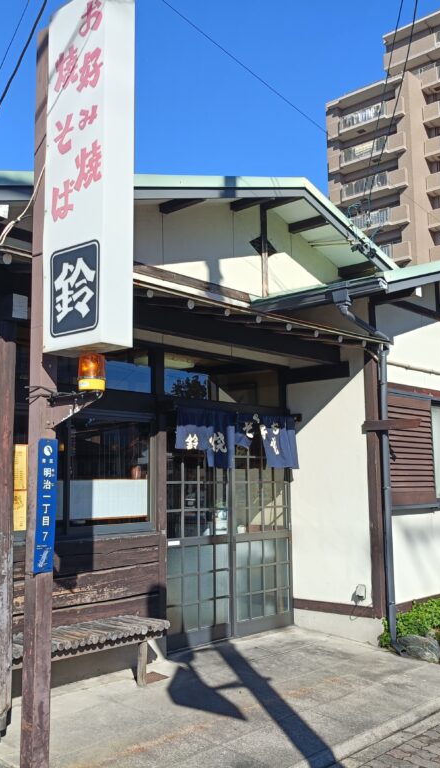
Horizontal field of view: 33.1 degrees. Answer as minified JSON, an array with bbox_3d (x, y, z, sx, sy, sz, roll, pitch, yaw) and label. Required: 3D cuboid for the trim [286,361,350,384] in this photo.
[{"bbox_3d":[0.993,-0.113,7.544,0.790,0.160,0.075,-8,-11,42],"label":"trim"}]

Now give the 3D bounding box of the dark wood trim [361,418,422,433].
[{"bbox_3d":[1.540,0.369,6.619,0.578,0.082,0.047,-7,-11,41],"label":"dark wood trim"}]

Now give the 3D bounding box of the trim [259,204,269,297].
[{"bbox_3d":[0.430,-1.329,7.365,0.066,0.949,0.089,-7,-11,41],"label":"trim"}]

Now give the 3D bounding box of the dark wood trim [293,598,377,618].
[{"bbox_3d":[1.081,2.151,7.134,0.950,0.095,0.030,-7,-10,43],"label":"dark wood trim"}]

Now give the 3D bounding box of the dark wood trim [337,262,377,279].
[{"bbox_3d":[1.579,-1.304,8.422,0.480,0.110,0.100,-7,-10,43],"label":"dark wood trim"}]

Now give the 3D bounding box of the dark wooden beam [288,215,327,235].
[{"bbox_3d":[0.923,-1.652,7.618,0.460,0.082,0.088,-8,-10,42],"label":"dark wooden beam"}]

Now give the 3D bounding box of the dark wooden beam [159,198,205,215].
[{"bbox_3d":[-0.321,-1.537,6.253,0.460,0.082,0.088,-8,-10,42],"label":"dark wooden beam"}]

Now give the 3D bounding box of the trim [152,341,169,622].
[{"bbox_3d":[-0.523,0.955,6.334,0.105,2.500,0.110,-7,-10,43],"label":"trim"}]

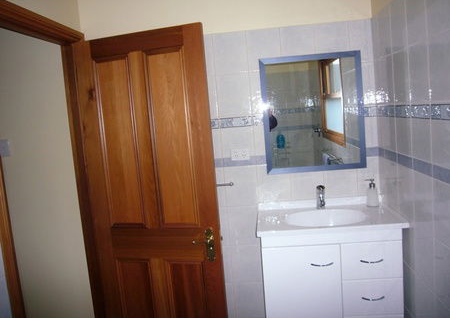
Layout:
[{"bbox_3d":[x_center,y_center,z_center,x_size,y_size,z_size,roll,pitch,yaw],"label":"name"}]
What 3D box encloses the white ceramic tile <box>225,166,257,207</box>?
[{"bbox_3d":[0.101,0.170,2.264,0.200,0.252,0.010,-4,7,6],"label":"white ceramic tile"}]

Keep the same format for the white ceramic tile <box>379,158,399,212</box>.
[{"bbox_3d":[0.905,0.126,2.043,0.010,0.252,0.285,-4,7,6],"label":"white ceramic tile"}]

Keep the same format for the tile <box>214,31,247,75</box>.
[{"bbox_3d":[0.031,-0.623,2.147,0.200,0.250,0.010,-4,7,6],"label":"tile"}]

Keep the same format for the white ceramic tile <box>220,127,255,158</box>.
[{"bbox_3d":[0.081,-0.105,2.265,0.201,0.184,0.010,-5,7,6],"label":"white ceramic tile"}]

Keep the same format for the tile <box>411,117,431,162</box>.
[{"bbox_3d":[0.849,-0.084,1.576,0.010,0.184,0.200,-5,7,6],"label":"tile"}]

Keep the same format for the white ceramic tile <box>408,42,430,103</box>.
[{"bbox_3d":[0.802,-0.353,1.500,0.010,0.250,0.200,-4,7,6],"label":"white ceramic tile"}]

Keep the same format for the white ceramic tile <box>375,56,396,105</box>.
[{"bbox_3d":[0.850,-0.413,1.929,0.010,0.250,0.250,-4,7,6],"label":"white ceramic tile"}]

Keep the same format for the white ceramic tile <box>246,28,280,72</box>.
[{"bbox_3d":[0.232,-0.653,2.176,0.201,0.250,0.010,-5,7,6],"label":"white ceramic tile"}]

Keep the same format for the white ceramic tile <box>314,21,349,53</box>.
[{"bbox_3d":[0.615,-0.663,2.087,0.200,0.245,0.010,-4,7,6],"label":"white ceramic tile"}]

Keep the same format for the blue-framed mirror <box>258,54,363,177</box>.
[{"bbox_3d":[0.526,-0.266,2.157,0.585,0.689,0.025,-4,7,6],"label":"blue-framed mirror"}]

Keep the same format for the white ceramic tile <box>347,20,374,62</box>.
[{"bbox_3d":[0.788,-0.678,2.084,0.129,0.242,0.010,-4,7,6],"label":"white ceramic tile"}]

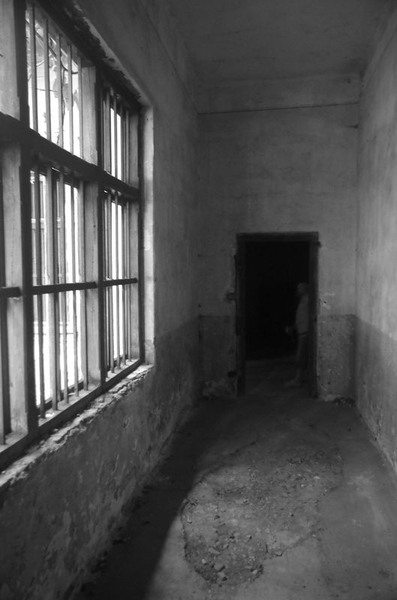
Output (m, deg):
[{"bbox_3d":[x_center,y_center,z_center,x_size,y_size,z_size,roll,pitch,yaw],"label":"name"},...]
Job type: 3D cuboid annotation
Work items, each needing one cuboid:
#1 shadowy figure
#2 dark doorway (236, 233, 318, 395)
[{"bbox_3d":[1.498,0.510,6.699,0.400,1.570,0.460,0,4,13],"label":"shadowy figure"},{"bbox_3d":[1.055,0.210,5.996,1.060,2.180,0.150,0,4,10],"label":"dark doorway"}]

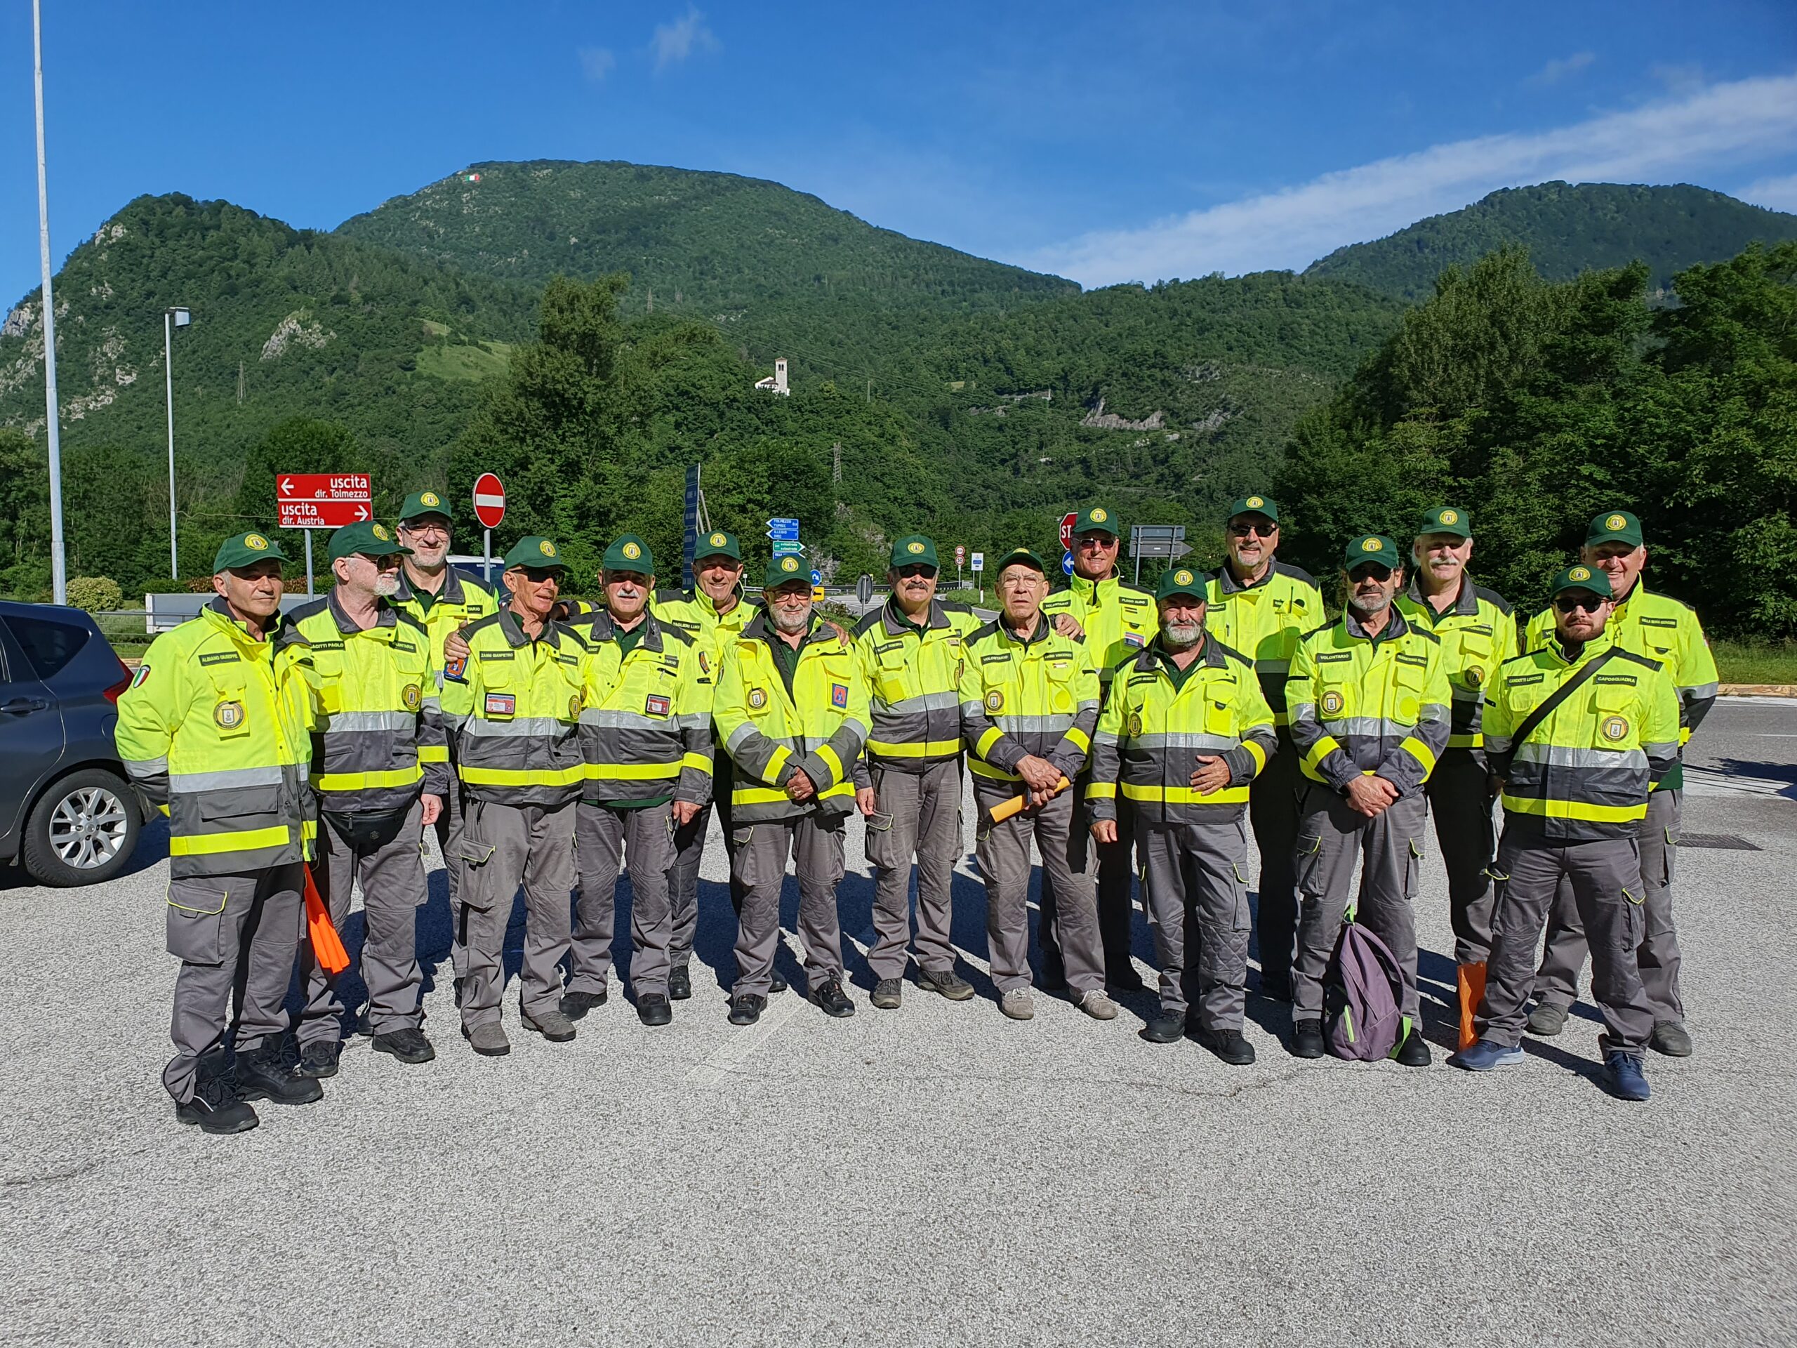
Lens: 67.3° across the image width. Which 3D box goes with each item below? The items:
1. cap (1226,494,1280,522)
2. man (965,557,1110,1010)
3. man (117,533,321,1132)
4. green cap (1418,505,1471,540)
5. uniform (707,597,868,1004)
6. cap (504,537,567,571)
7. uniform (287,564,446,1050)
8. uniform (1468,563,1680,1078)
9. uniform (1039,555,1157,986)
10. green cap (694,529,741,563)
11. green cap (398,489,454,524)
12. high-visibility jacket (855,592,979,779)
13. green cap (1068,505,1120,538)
[{"bbox_3d":[1.366,-0.636,5.200,0.185,0.125,0.265,1,3,11],"label":"cap"},{"bbox_3d":[0.516,0.394,5.040,0.540,1.721,0.370,0,4,2],"label":"man"},{"bbox_3d":[-2.051,0.446,4.076,0.420,1.736,0.530,2,4,27],"label":"man"},{"bbox_3d":[2.039,-0.564,5.040,0.185,0.130,0.265,1,3,17],"label":"green cap"},{"bbox_3d":[-0.399,0.474,4.980,0.580,1.470,0.370,0,3,-5],"label":"uniform"},{"bbox_3d":[-1.255,-0.414,4.660,0.265,0.130,0.185,3,4,42],"label":"cap"},{"bbox_3d":[-1.739,0.472,4.418,0.510,1.542,0.370,-2,5,-30],"label":"uniform"},{"bbox_3d":[2.155,0.484,4.330,0.620,1.560,0.380,1,4,23],"label":"uniform"},{"bbox_3d":[0.782,0.396,5.277,0.500,1.660,0.350,1,4,8],"label":"uniform"},{"bbox_3d":[-0.684,-0.485,5.097,0.175,0.130,0.260,0,4,-8],"label":"green cap"},{"bbox_3d":[-1.726,-0.608,4.930,0.190,0.130,0.260,-2,4,-27],"label":"green cap"},{"bbox_3d":[0.068,0.049,5.200,0.550,0.710,0.320,0,3,-4],"label":"high-visibility jacket"},{"bbox_3d":[0.758,-0.588,5.184,0.180,0.130,0.260,1,4,3],"label":"green cap"}]

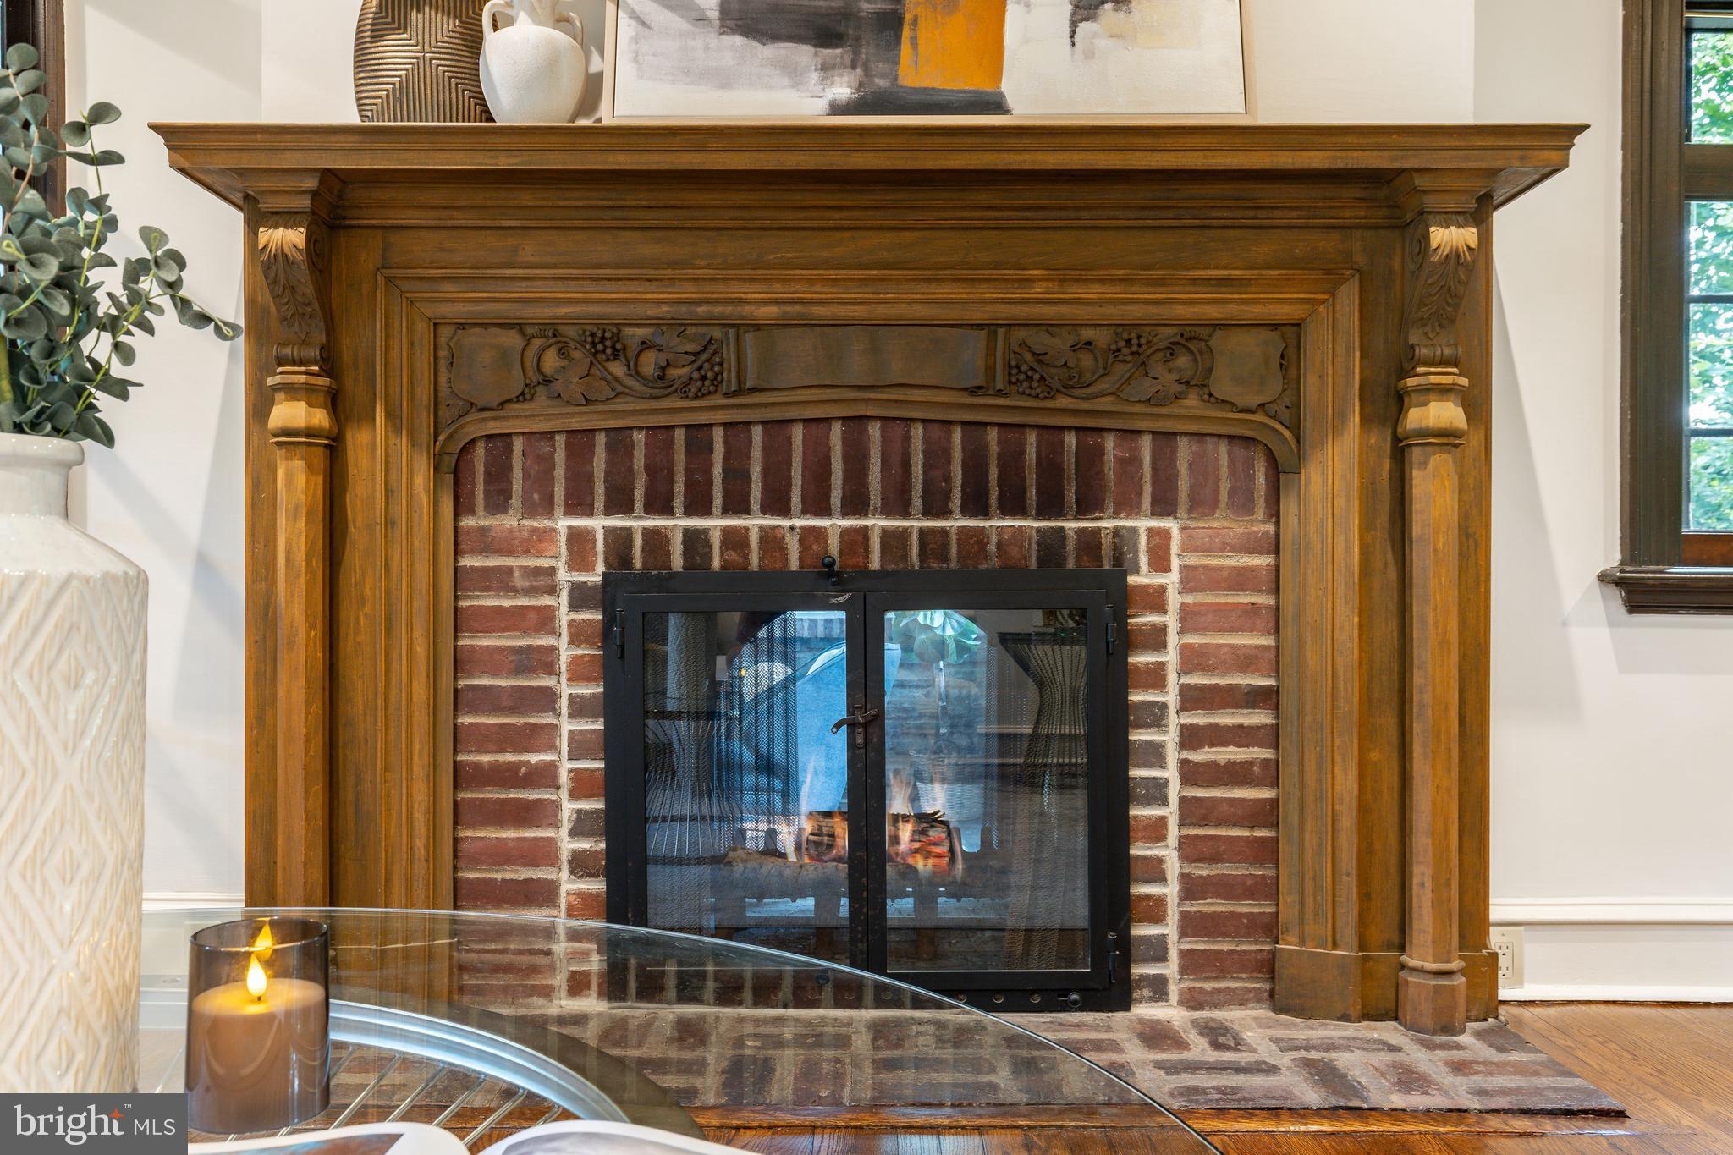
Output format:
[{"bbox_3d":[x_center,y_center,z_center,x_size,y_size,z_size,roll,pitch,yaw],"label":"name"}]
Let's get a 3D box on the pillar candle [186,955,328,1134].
[{"bbox_3d":[-0.383,0.284,0.850,0.078,0.096,0.078,0,0,0],"label":"pillar candle"}]

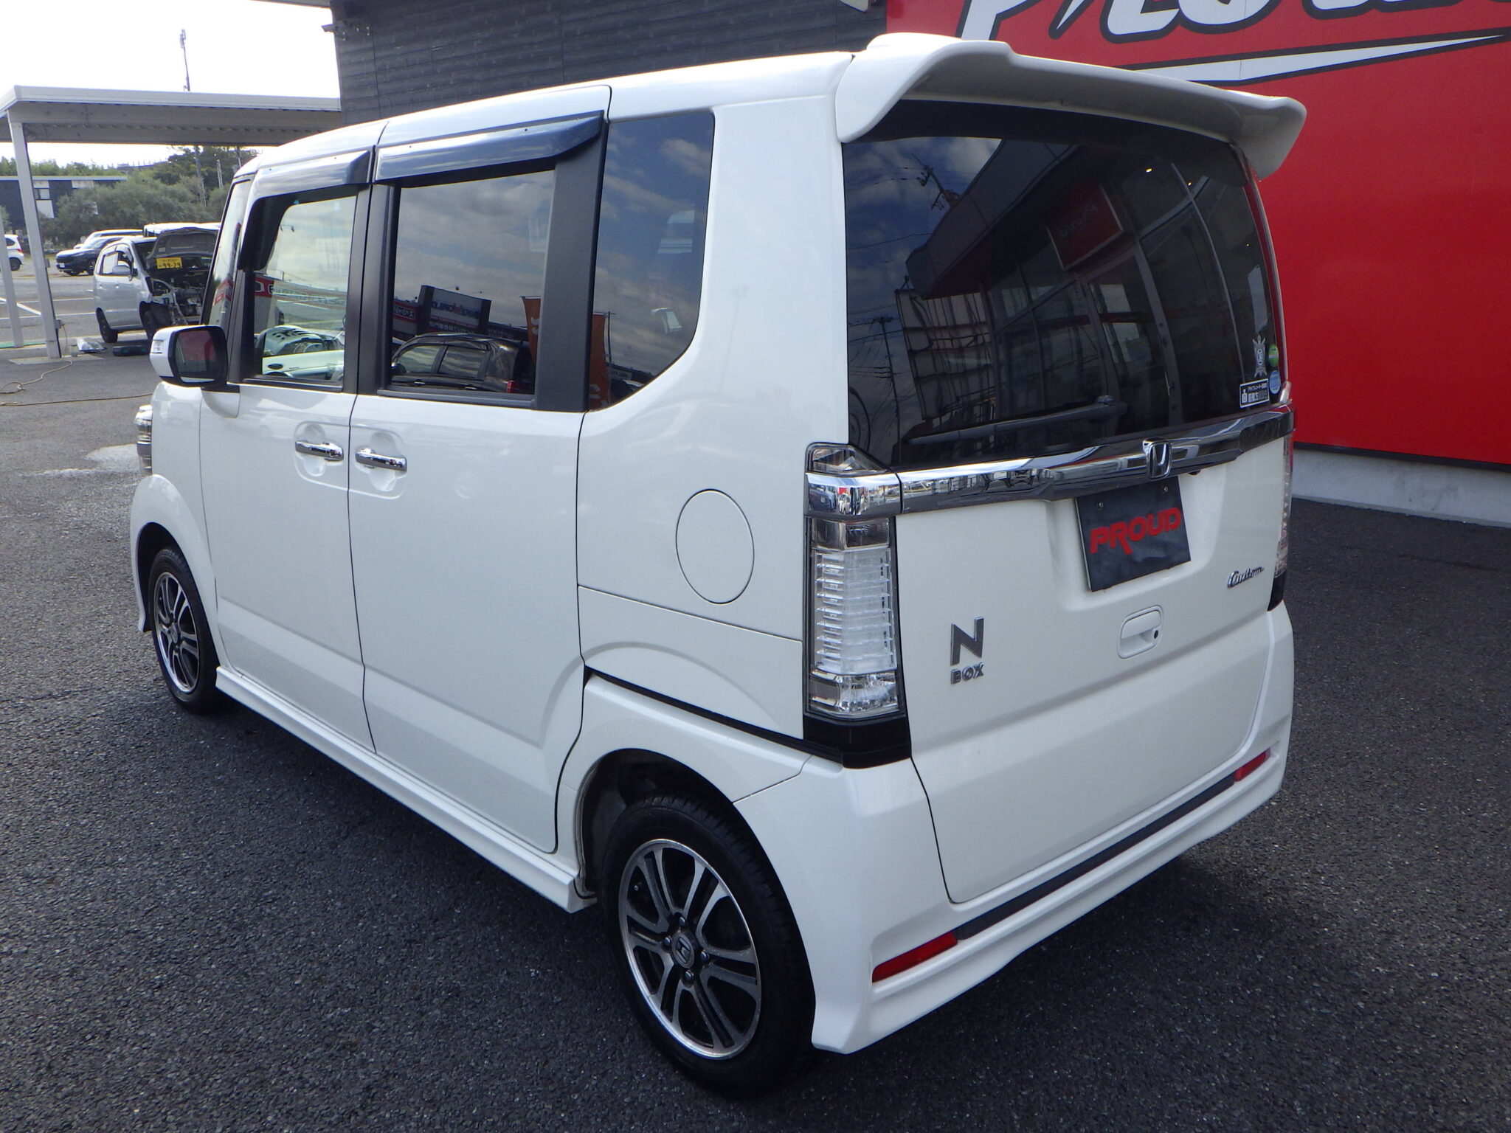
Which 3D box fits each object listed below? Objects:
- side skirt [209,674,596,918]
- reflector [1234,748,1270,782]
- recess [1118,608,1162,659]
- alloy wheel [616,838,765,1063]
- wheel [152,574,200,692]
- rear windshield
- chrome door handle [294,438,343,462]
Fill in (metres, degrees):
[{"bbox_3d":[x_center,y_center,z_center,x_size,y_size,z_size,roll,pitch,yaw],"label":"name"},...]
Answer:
[{"bbox_3d":[-0.941,0.465,2.980,0.095,0.100,1.830,-12,18,-41],"label":"side skirt"},{"bbox_3d":[1.061,0.421,2.625,0.025,0.026,0.180,12,18,41],"label":"reflector"},{"bbox_3d":[0.666,0.113,2.144,0.140,0.084,0.035,-12,18,-41],"label":"recess"},{"bbox_3d":[-0.073,0.635,2.109,0.130,0.384,0.384,-12,18,-41],"label":"alloy wheel"},{"bbox_3d":[-1.784,0.203,3.908,0.130,0.384,0.384,-12,18,-41],"label":"wheel"},{"bbox_3d":[0.597,-0.482,2.075,1.280,0.570,0.100,-12,4,-41],"label":"rear windshield"},{"bbox_3d":[-1.018,-0.270,2.859,0.037,0.037,0.212,-12,18,-42],"label":"chrome door handle"}]

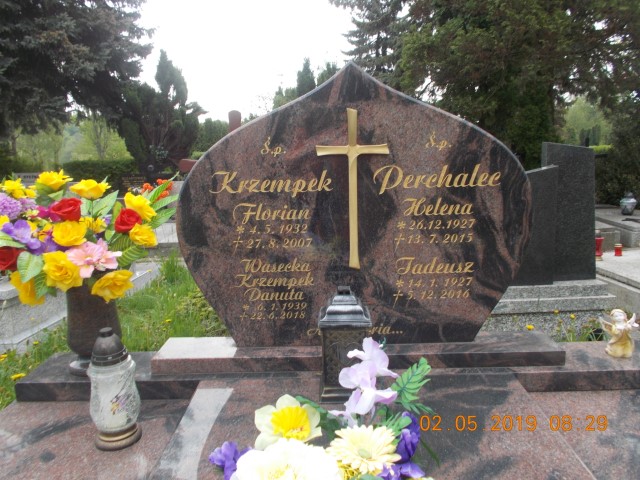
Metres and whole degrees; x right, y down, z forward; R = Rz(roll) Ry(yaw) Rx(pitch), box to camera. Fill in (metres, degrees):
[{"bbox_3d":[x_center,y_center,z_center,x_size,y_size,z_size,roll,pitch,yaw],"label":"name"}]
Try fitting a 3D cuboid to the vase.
[{"bbox_3d":[-0.716,0.260,1.517,0.178,0.286,0.178,-1,11,1],"label":"vase"}]

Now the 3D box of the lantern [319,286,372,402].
[{"bbox_3d":[0.075,0.294,1.435,0.159,0.335,0.159,-1,11,1],"label":"lantern"}]

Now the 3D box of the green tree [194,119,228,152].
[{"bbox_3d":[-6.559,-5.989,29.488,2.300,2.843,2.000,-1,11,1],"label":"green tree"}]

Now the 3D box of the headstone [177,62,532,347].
[{"bbox_3d":[0.102,-0.092,1.485,1.060,0.854,0.080,-1,11,1],"label":"headstone"}]

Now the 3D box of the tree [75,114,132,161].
[{"bbox_3d":[-15.719,-7.588,35.410,4.600,4.058,4.400,-1,11,1],"label":"tree"}]

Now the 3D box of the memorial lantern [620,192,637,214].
[{"bbox_3d":[3.472,-0.416,5.437,0.186,0.254,0.186,-1,11,1],"label":"memorial lantern"}]

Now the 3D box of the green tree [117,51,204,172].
[{"bbox_3d":[-3.556,-2.654,11.245,2.100,3.406,2.000,-1,11,1],"label":"green tree"}]

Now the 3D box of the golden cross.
[{"bbox_3d":[0.101,-0.142,1.419,0.214,0.474,0.030,-1,11,1],"label":"golden cross"}]

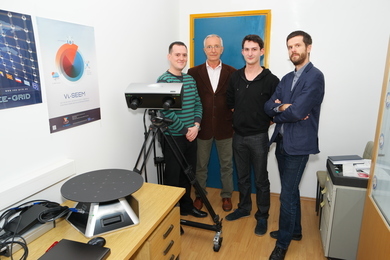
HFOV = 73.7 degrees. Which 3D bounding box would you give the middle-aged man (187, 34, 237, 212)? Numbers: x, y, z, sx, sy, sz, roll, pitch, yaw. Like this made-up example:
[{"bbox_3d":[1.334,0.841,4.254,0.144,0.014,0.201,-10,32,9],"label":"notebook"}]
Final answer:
[{"bbox_3d":[0.206,-0.030,2.700,0.560,1.800,0.340,1,14,6],"label":"middle-aged man"}]

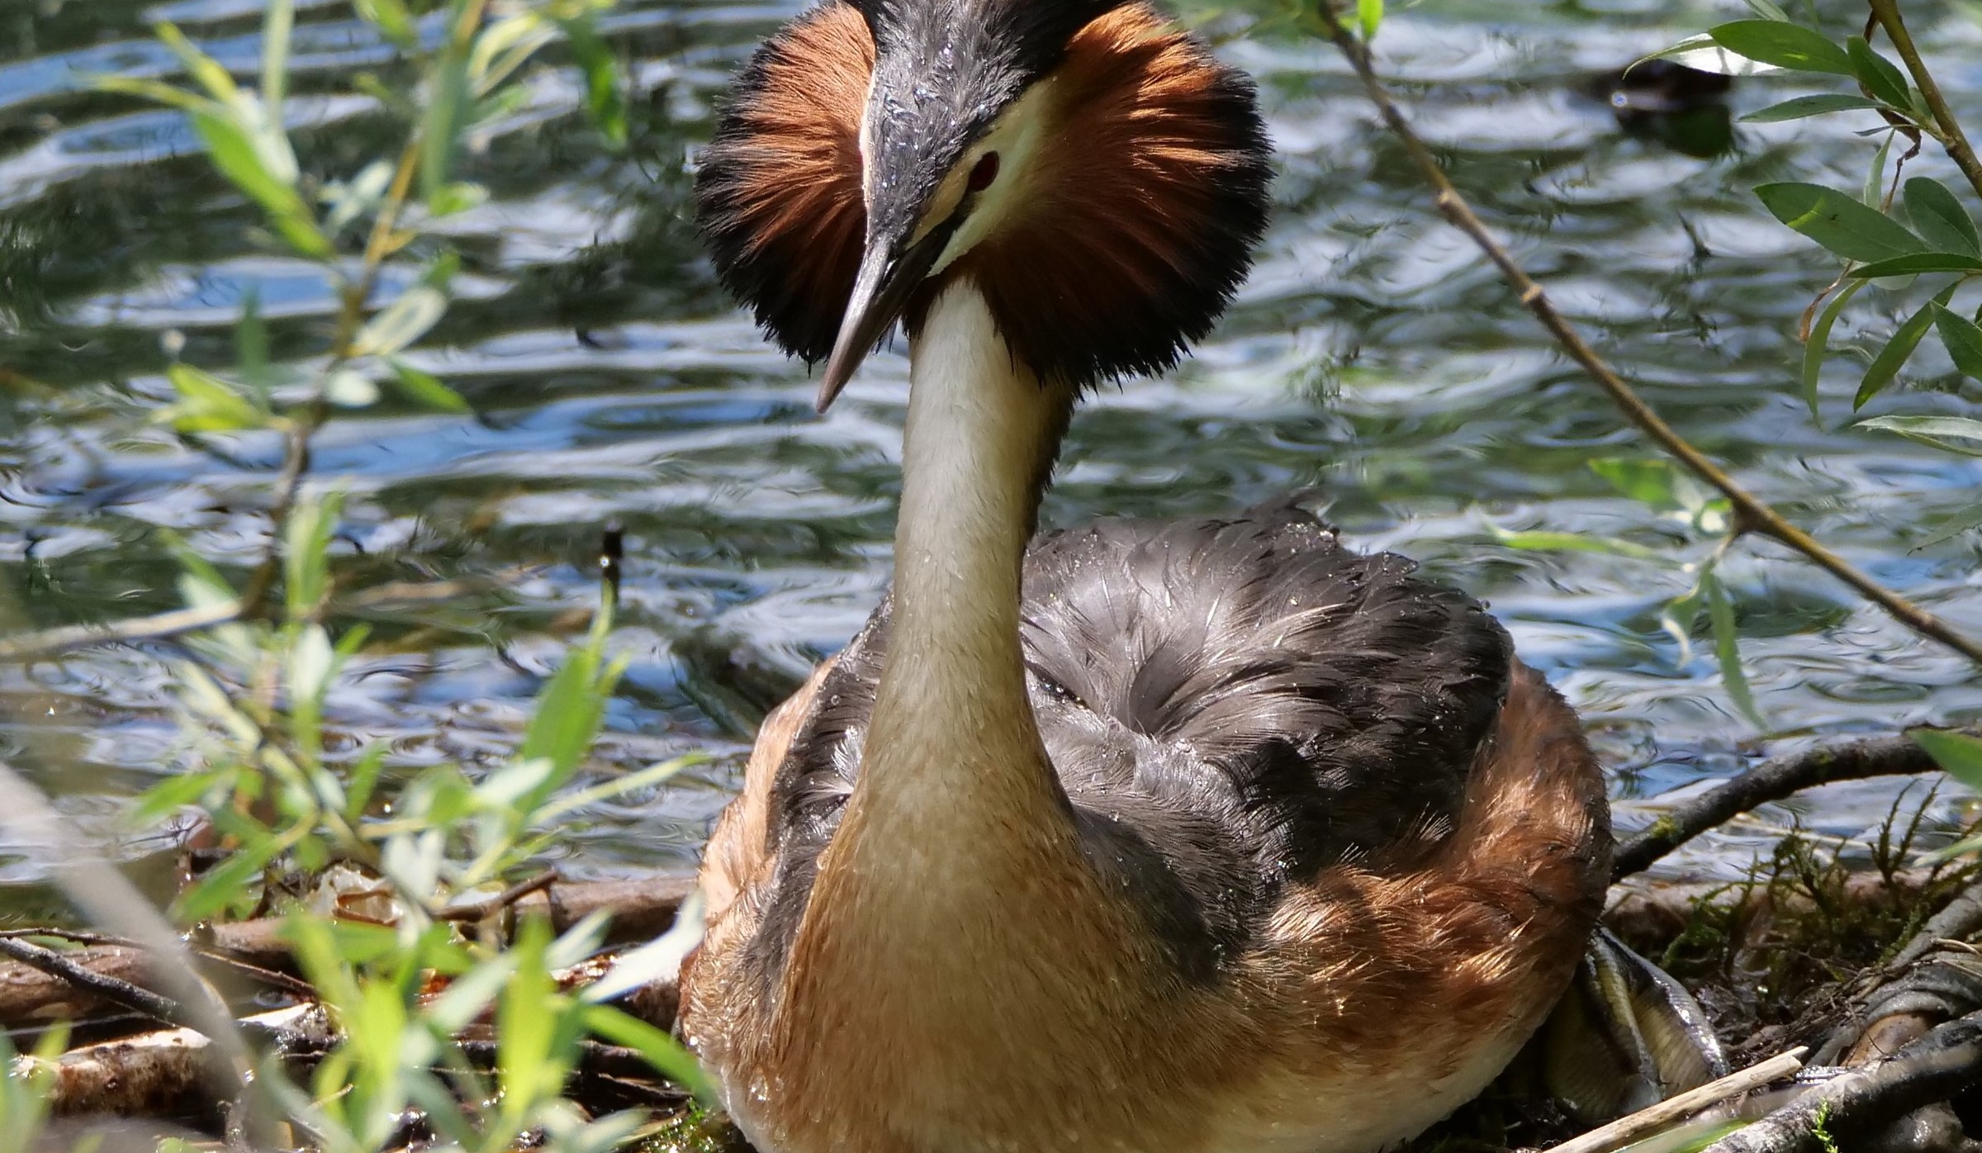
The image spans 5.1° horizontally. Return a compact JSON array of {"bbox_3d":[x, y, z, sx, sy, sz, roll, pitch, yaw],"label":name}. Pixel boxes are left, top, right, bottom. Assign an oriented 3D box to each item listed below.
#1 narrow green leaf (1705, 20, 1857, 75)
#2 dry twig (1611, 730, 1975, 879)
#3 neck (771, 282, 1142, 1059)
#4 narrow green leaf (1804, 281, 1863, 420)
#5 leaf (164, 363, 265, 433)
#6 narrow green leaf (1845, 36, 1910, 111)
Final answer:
[{"bbox_3d":[0.168,-0.112,4.750,0.034,0.004,0.011,14,50,-3],"label":"narrow green leaf"},{"bbox_3d":[0.179,0.051,5.000,0.083,0.034,0.030,0,13,0],"label":"dry twig"},{"bbox_3d":[-0.007,0.020,4.800,0.075,0.165,0.075,0,13,0],"label":"neck"},{"bbox_3d":[0.179,-0.049,4.750,0.007,0.031,0.009,14,0,1],"label":"narrow green leaf"},{"bbox_3d":[-0.157,-0.036,4.500,0.021,0.015,0.012,0,13,0],"label":"leaf"},{"bbox_3d":[0.189,-0.107,4.750,0.024,0.004,0.009,29,37,-15],"label":"narrow green leaf"}]

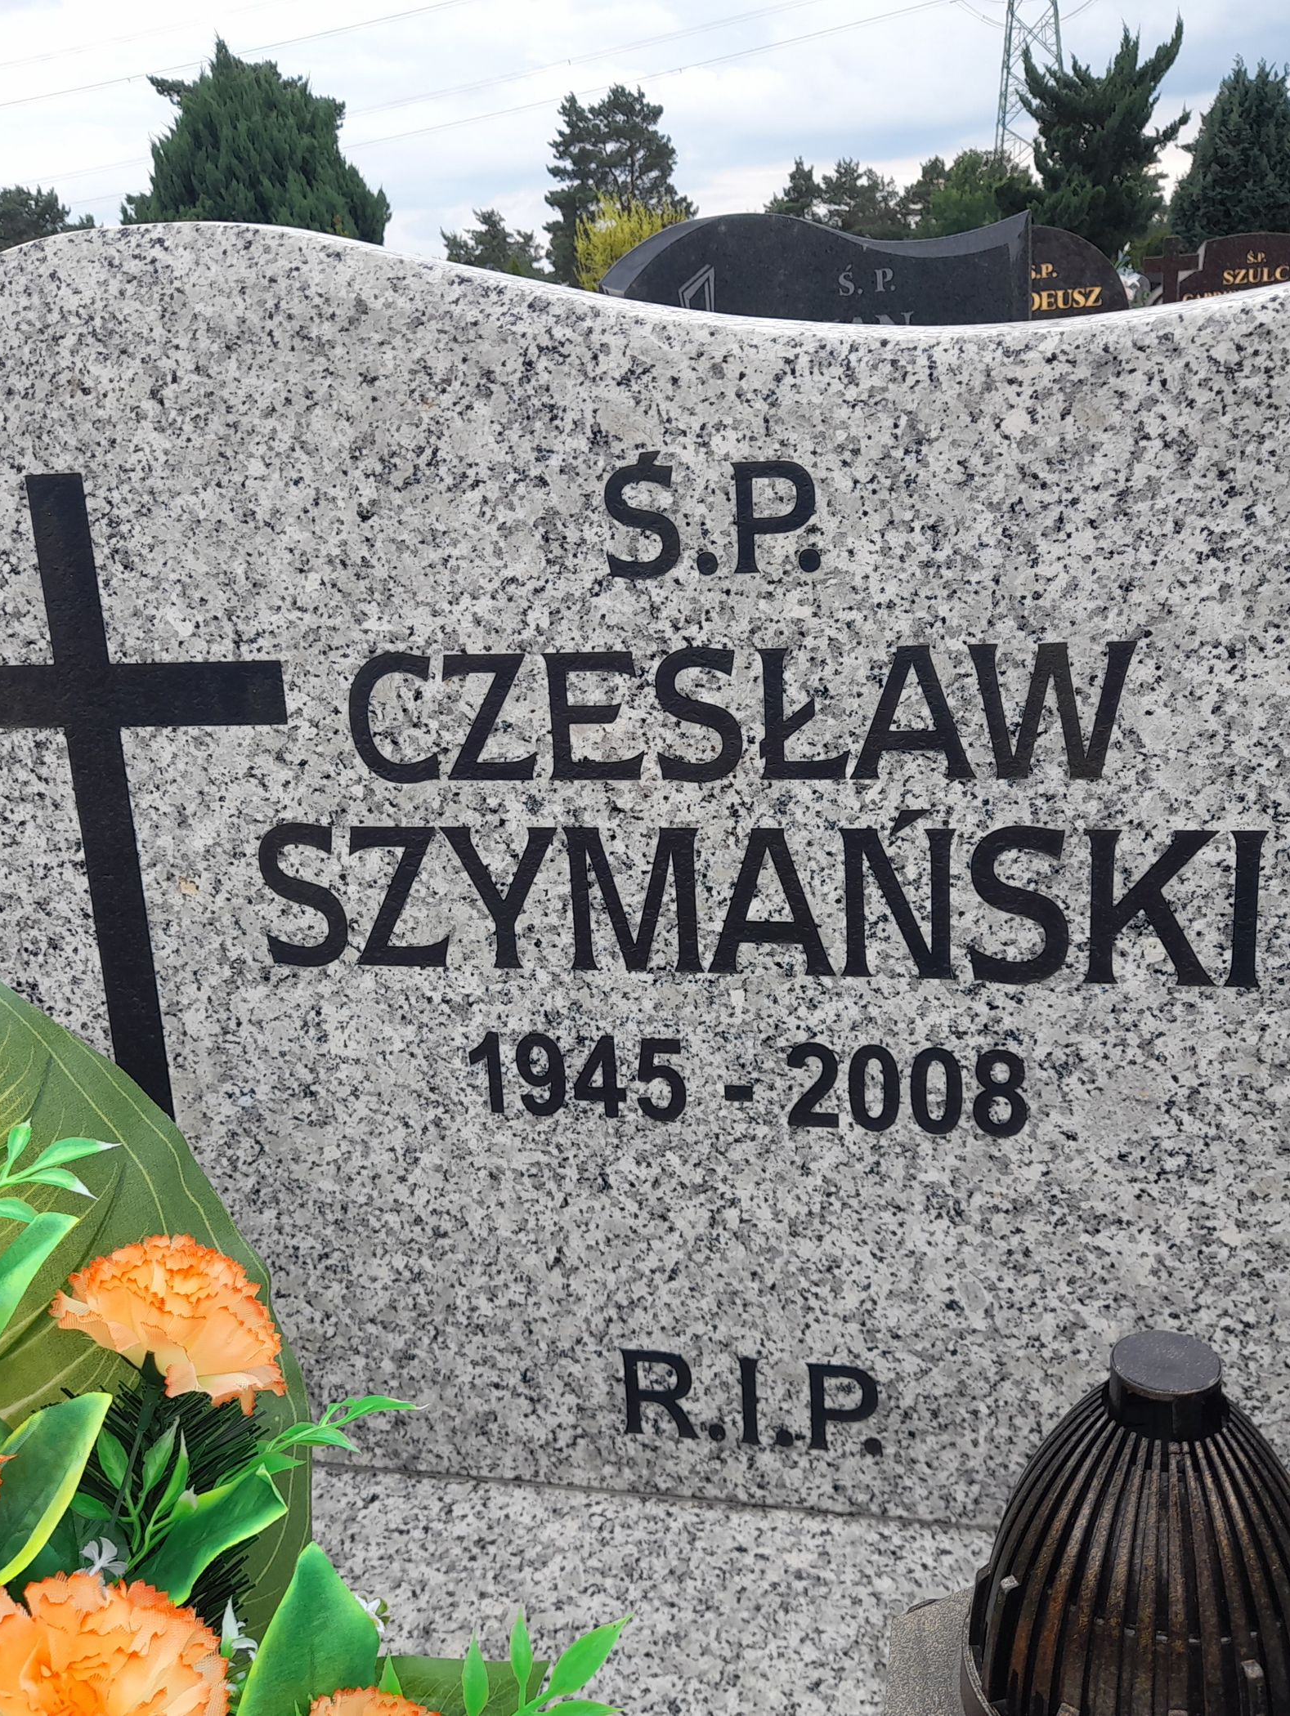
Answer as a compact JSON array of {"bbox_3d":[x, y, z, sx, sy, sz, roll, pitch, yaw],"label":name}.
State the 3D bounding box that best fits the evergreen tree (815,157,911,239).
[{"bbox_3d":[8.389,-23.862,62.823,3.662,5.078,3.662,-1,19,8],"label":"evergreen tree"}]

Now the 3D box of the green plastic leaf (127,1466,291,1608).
[{"bbox_3d":[-0.139,0.215,0.520,0.066,0.020,0.034,-32,67,-24],"label":"green plastic leaf"}]

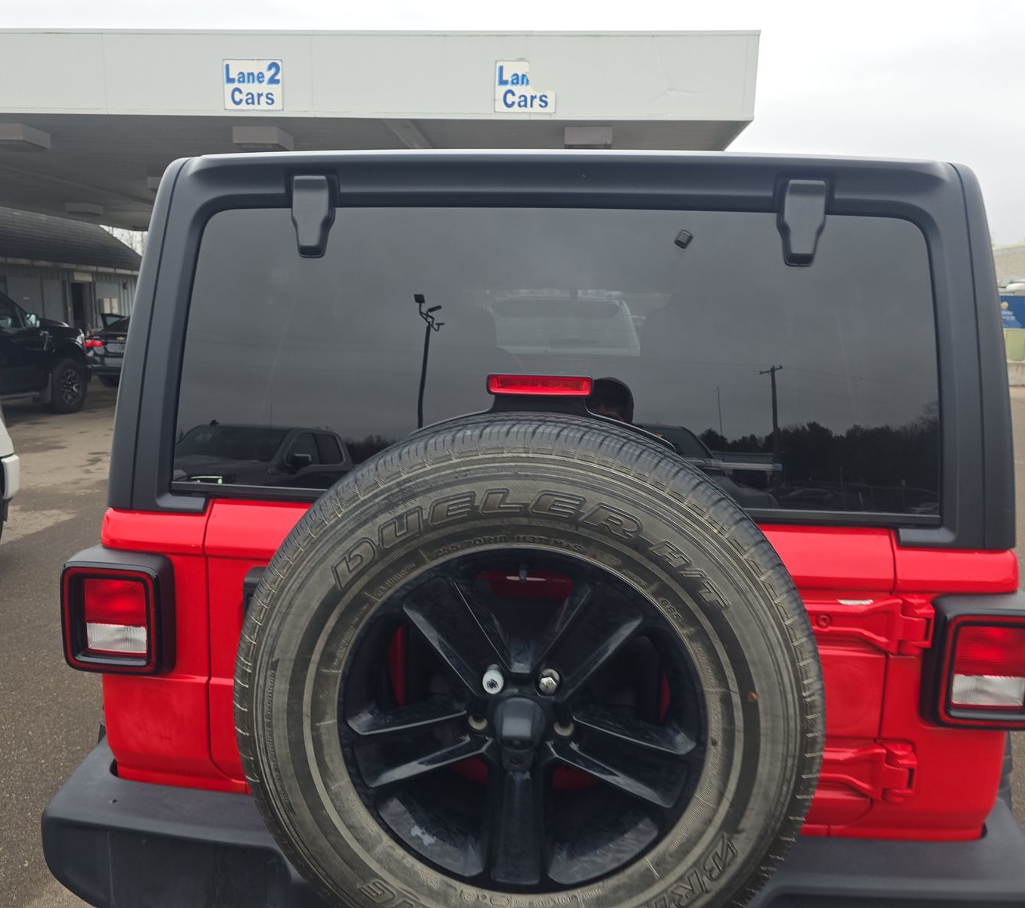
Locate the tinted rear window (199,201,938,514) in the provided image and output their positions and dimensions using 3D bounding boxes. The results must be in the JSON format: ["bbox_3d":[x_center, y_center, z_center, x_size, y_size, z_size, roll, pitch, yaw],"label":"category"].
[{"bbox_3d":[0.059,-0.155,1.326,1.260,0.485,0.050,2,2,4],"label":"tinted rear window"}]

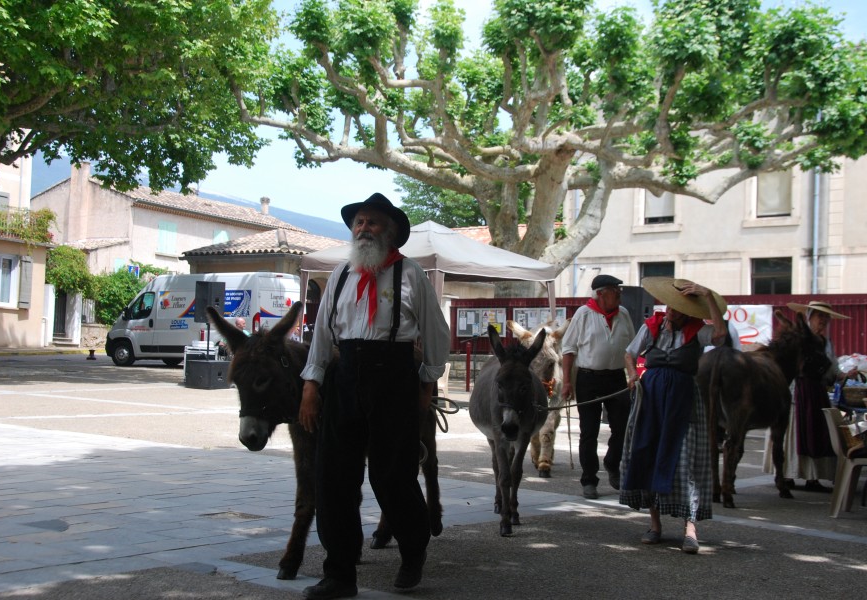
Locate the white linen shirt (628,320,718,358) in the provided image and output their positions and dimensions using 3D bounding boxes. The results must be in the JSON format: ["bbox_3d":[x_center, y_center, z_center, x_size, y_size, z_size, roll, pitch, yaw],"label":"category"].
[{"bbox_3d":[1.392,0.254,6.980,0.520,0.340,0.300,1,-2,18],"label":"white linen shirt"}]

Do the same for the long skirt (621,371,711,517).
[{"bbox_3d":[1.367,0.851,7.030,0.510,0.890,0.460,1,-2,18],"label":"long skirt"}]

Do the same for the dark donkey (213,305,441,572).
[{"bbox_3d":[-0.416,0.705,6.198,0.520,1.310,1.780,1,-2,26],"label":"dark donkey"}]

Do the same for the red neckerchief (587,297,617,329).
[{"bbox_3d":[1.313,0.105,9.270,0.230,0.260,0.200,3,-2,-18],"label":"red neckerchief"}]

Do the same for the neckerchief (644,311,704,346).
[{"bbox_3d":[1.409,0.161,6.980,0.330,0.200,0.270,1,-2,18],"label":"neckerchief"}]

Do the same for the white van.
[{"bbox_3d":[-6.313,0.579,32.900,5.400,2.500,2.100,1,-2,30],"label":"white van"}]

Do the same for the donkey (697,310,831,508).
[{"bbox_3d":[2.662,0.838,9.509,0.620,1.500,1.650,0,-3,38],"label":"donkey"}]

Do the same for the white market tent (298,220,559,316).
[{"bbox_3d":[-0.122,0.221,19.863,3.000,3.100,3.000,0,-3,42],"label":"white market tent"}]

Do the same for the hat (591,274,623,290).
[{"bbox_3d":[1.351,-0.136,9.270,0.260,0.120,0.230,0,-3,41],"label":"hat"}]

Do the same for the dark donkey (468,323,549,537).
[{"bbox_3d":[0.491,0.806,7.776,0.510,1.280,1.620,2,-2,2],"label":"dark donkey"}]

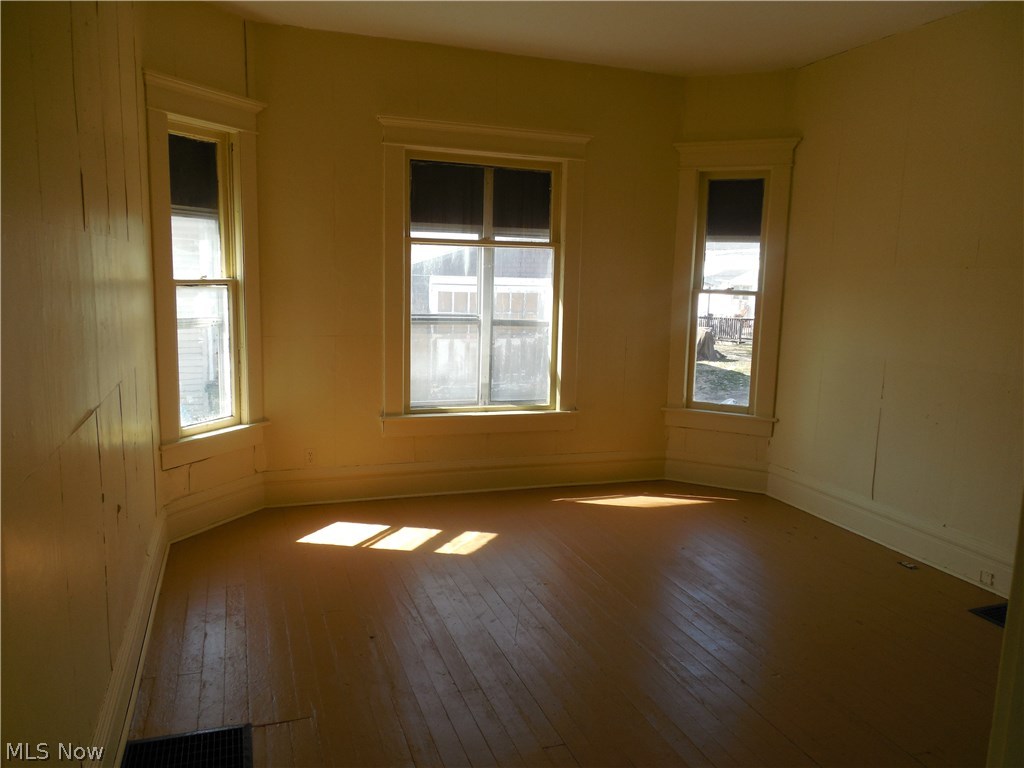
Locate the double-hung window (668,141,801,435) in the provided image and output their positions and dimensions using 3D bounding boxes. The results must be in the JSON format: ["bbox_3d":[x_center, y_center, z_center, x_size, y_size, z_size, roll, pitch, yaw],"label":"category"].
[{"bbox_3d":[1.481,-0.650,5.102,0.788,1.976,0.120,5,10,22],"label":"double-hung window"}]

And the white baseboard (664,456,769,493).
[{"bbox_3d":[1.460,0.637,5.293,0.717,0.198,0.030,5,10,22],"label":"white baseboard"}]

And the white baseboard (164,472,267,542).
[{"bbox_3d":[-1.693,0.703,4.269,0.030,0.217,0.702,6,10,25],"label":"white baseboard"}]

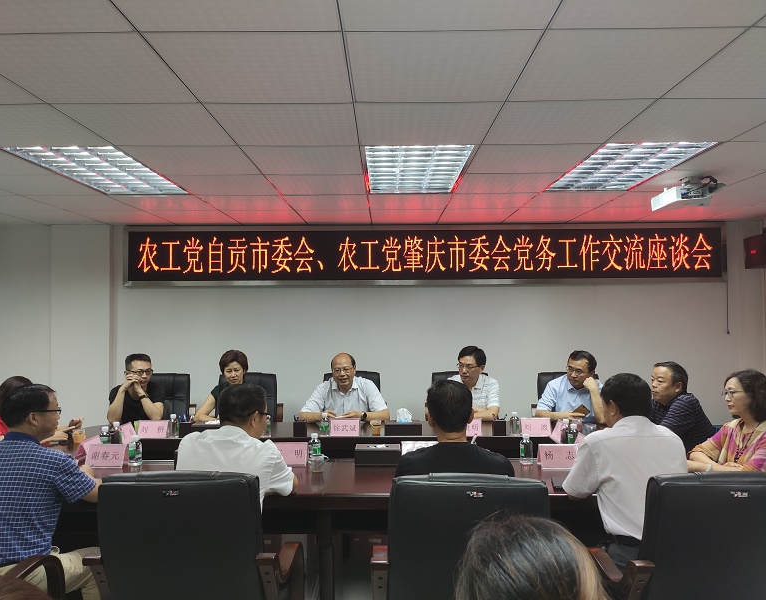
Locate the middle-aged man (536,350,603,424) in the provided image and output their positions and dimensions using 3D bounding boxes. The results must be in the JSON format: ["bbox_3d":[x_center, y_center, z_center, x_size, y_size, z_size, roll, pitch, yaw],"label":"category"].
[{"bbox_3d":[1.421,1.026,4.473,0.550,1.300,0.760,-1,-1,14],"label":"middle-aged man"}]

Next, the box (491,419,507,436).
[{"bbox_3d":[0.795,0.873,4.126,0.090,0.105,0.085,0,-1,0],"label":"box"}]

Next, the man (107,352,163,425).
[{"bbox_3d":[-1.860,1.050,4.597,0.480,1.275,0.700,0,-1,-8],"label":"man"}]

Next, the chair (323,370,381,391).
[{"bbox_3d":[-0.259,1.159,4.847,0.620,1.080,0.660,0,-1,0],"label":"chair"}]

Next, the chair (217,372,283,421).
[{"bbox_3d":[-1.107,1.133,4.779,0.620,1.060,0.660,0,-1,0],"label":"chair"}]

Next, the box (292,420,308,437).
[{"bbox_3d":[-0.532,0.829,3.873,0.080,0.095,0.080,0,-1,0],"label":"box"}]

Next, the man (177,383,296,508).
[{"bbox_3d":[-0.600,0.989,2.491,0.500,1.285,0.760,0,-1,5],"label":"man"}]

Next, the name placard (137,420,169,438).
[{"bbox_3d":[-1.474,0.826,3.889,0.200,0.112,0.085,0,-1,-2],"label":"name placard"}]

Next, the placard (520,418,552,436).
[{"bbox_3d":[1.042,0.867,4.112,0.200,0.114,0.085,0,-1,0],"label":"placard"}]

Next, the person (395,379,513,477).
[{"bbox_3d":[0.280,0.969,2.437,0.500,1.310,0.700,0,-1,2],"label":"person"}]

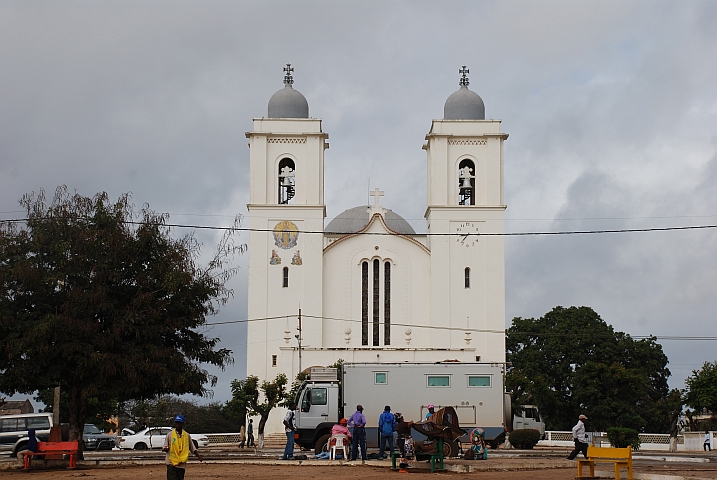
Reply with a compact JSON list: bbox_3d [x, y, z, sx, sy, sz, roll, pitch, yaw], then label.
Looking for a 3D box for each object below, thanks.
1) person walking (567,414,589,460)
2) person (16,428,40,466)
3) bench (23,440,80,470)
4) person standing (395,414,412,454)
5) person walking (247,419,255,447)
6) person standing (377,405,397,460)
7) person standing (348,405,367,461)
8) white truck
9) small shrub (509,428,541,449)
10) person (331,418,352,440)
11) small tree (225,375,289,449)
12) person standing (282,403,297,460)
[{"bbox_3d":[7.999,7.201,54.500,0.780,1.651,0.500,0,-7,0],"label":"person walking"},{"bbox_3d":[-9.944,6.262,45.000,0.680,1.142,0.460,1,-7,-7],"label":"person"},{"bbox_3d":[-9.261,6.476,45.000,1.530,0.819,0.550,0,-7,1],"label":"bench"},{"bbox_3d":[1.357,5.997,45.600,0.580,1.436,0.500,1,-7,-8],"label":"person standing"},{"bbox_3d":[-6.308,11.387,88.000,0.500,1.663,0.500,0,-7,0],"label":"person walking"},{"bbox_3d":[0.892,5.934,46.000,0.540,1.678,0.360,0,-7,3],"label":"person standing"},{"bbox_3d":[-0.031,5.931,46.000,0.560,1.684,0.360,-1,-7,12],"label":"person standing"},{"bbox_3d":[1.692,6.596,57.500,8.300,3.762,2.450,0,-7,0],"label":"white truck"},{"bbox_3d":[8.461,10.137,76.000,1.620,1.007,1.550,0,-7,0],"label":"small shrub"},{"bbox_3d":[-0.521,6.108,45.800,0.580,1.275,0.800,-1,-7,8],"label":"person"},{"bbox_3d":[-5.148,8.862,77.000,3.200,3.862,3.200,0,-7,0],"label":"small tree"},{"bbox_3d":[-2.138,5.896,46.000,0.440,1.754,0.520,-4,-8,28],"label":"person standing"}]

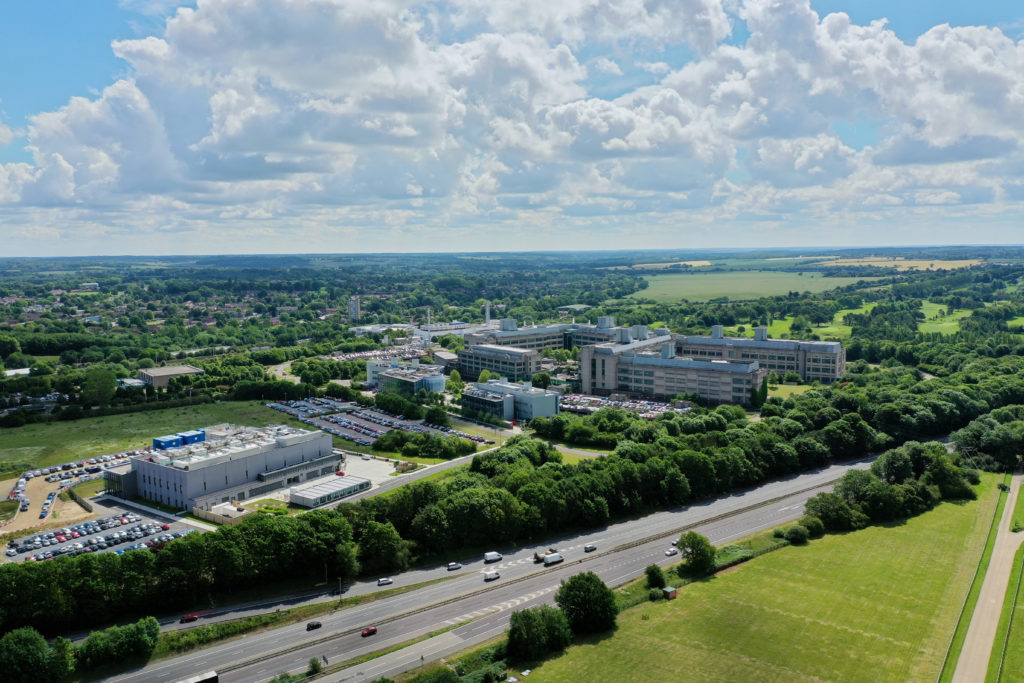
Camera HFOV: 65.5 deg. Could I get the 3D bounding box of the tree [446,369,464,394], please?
[{"bbox_3d":[-37.310,26.740,526.070,11.870,17.110,11.870,-1,7,0],"label":"tree"}]

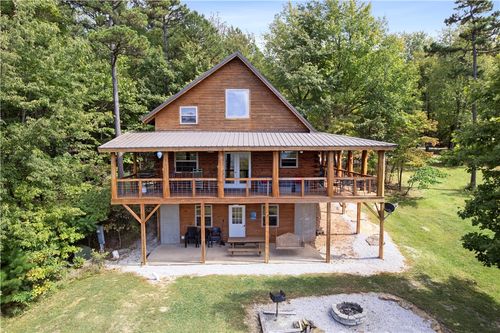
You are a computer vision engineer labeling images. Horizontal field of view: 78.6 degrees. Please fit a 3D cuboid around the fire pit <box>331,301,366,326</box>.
[{"bbox_3d":[3.218,4.756,9.897,1.090,0.200,1.090,0,3,-1],"label":"fire pit"}]

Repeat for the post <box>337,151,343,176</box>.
[{"bbox_3d":[5.984,-0.007,20.305,0.260,2.150,0.260,0,3,-1],"label":"post"}]

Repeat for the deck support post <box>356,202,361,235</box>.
[{"bbox_3d":[6.118,2.668,17.198,0.160,2.410,0.160,0,3,-1],"label":"deck support post"}]

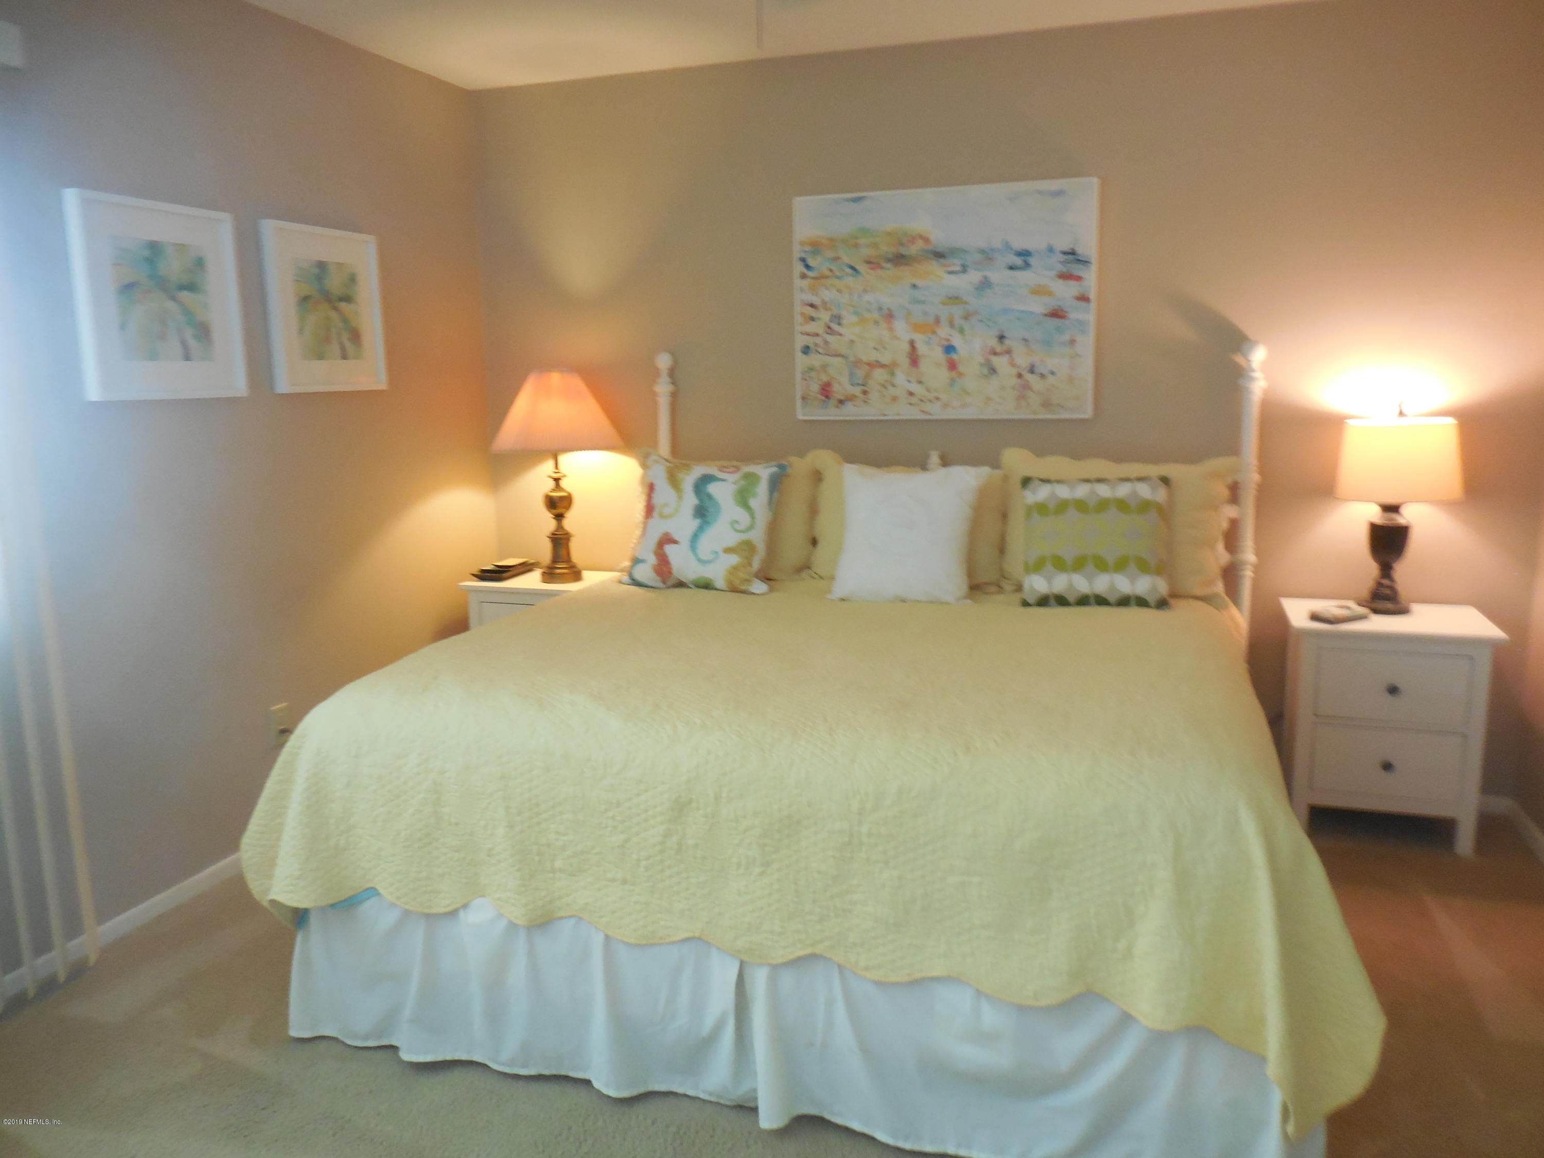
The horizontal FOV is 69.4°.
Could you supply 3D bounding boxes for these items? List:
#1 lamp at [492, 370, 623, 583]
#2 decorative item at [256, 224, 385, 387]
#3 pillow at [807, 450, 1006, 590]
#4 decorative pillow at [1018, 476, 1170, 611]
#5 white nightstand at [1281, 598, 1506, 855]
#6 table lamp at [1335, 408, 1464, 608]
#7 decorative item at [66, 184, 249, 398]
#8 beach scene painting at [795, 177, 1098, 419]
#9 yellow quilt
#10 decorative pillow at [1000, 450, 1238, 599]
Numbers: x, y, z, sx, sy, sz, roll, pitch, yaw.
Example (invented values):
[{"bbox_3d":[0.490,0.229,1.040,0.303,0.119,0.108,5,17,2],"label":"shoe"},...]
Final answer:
[{"bbox_3d":[-0.772,-0.372,4.046,0.464,0.766,0.464,-1,11,0],"label":"lamp"},{"bbox_3d":[-1.379,-0.832,3.464,0.041,0.494,0.474,3,11,18],"label":"decorative item"},{"bbox_3d":[0.460,-0.192,3.688,0.672,0.464,0.168,3,-4,18],"label":"pillow"},{"bbox_3d":[0.990,-0.115,3.388,0.430,0.415,0.138,1,-6,11],"label":"decorative pillow"},{"bbox_3d":[1.835,0.432,3.387,0.538,0.652,0.385,3,11,18],"label":"white nightstand"},{"bbox_3d":[1.851,-0.193,3.311,0.336,0.603,0.336,3,11,18],"label":"table lamp"},{"bbox_3d":[-1.573,-0.718,2.884,0.041,0.494,0.479,3,11,18],"label":"decorative item"},{"bbox_3d":[0.571,-0.924,3.770,1.009,0.754,0.035,3,11,18],"label":"beach scene painting"},{"bbox_3d":[0.222,0.386,2.928,2.164,0.464,2.065,3,11,18],"label":"yellow quilt"},{"bbox_3d":[1.093,-0.169,3.512,0.692,0.464,0.168,3,-4,18],"label":"decorative pillow"}]

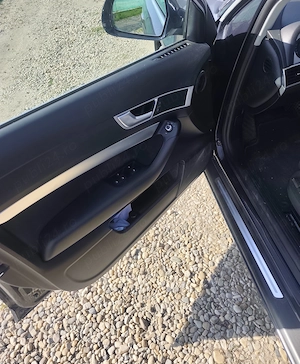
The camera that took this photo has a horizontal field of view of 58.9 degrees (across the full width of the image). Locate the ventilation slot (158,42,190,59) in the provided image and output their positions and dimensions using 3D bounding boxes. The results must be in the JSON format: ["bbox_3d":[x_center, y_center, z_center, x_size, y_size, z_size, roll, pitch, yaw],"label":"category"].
[{"bbox_3d":[0.066,-0.354,0.715,0.017,0.013,0.130,32,53,27],"label":"ventilation slot"}]

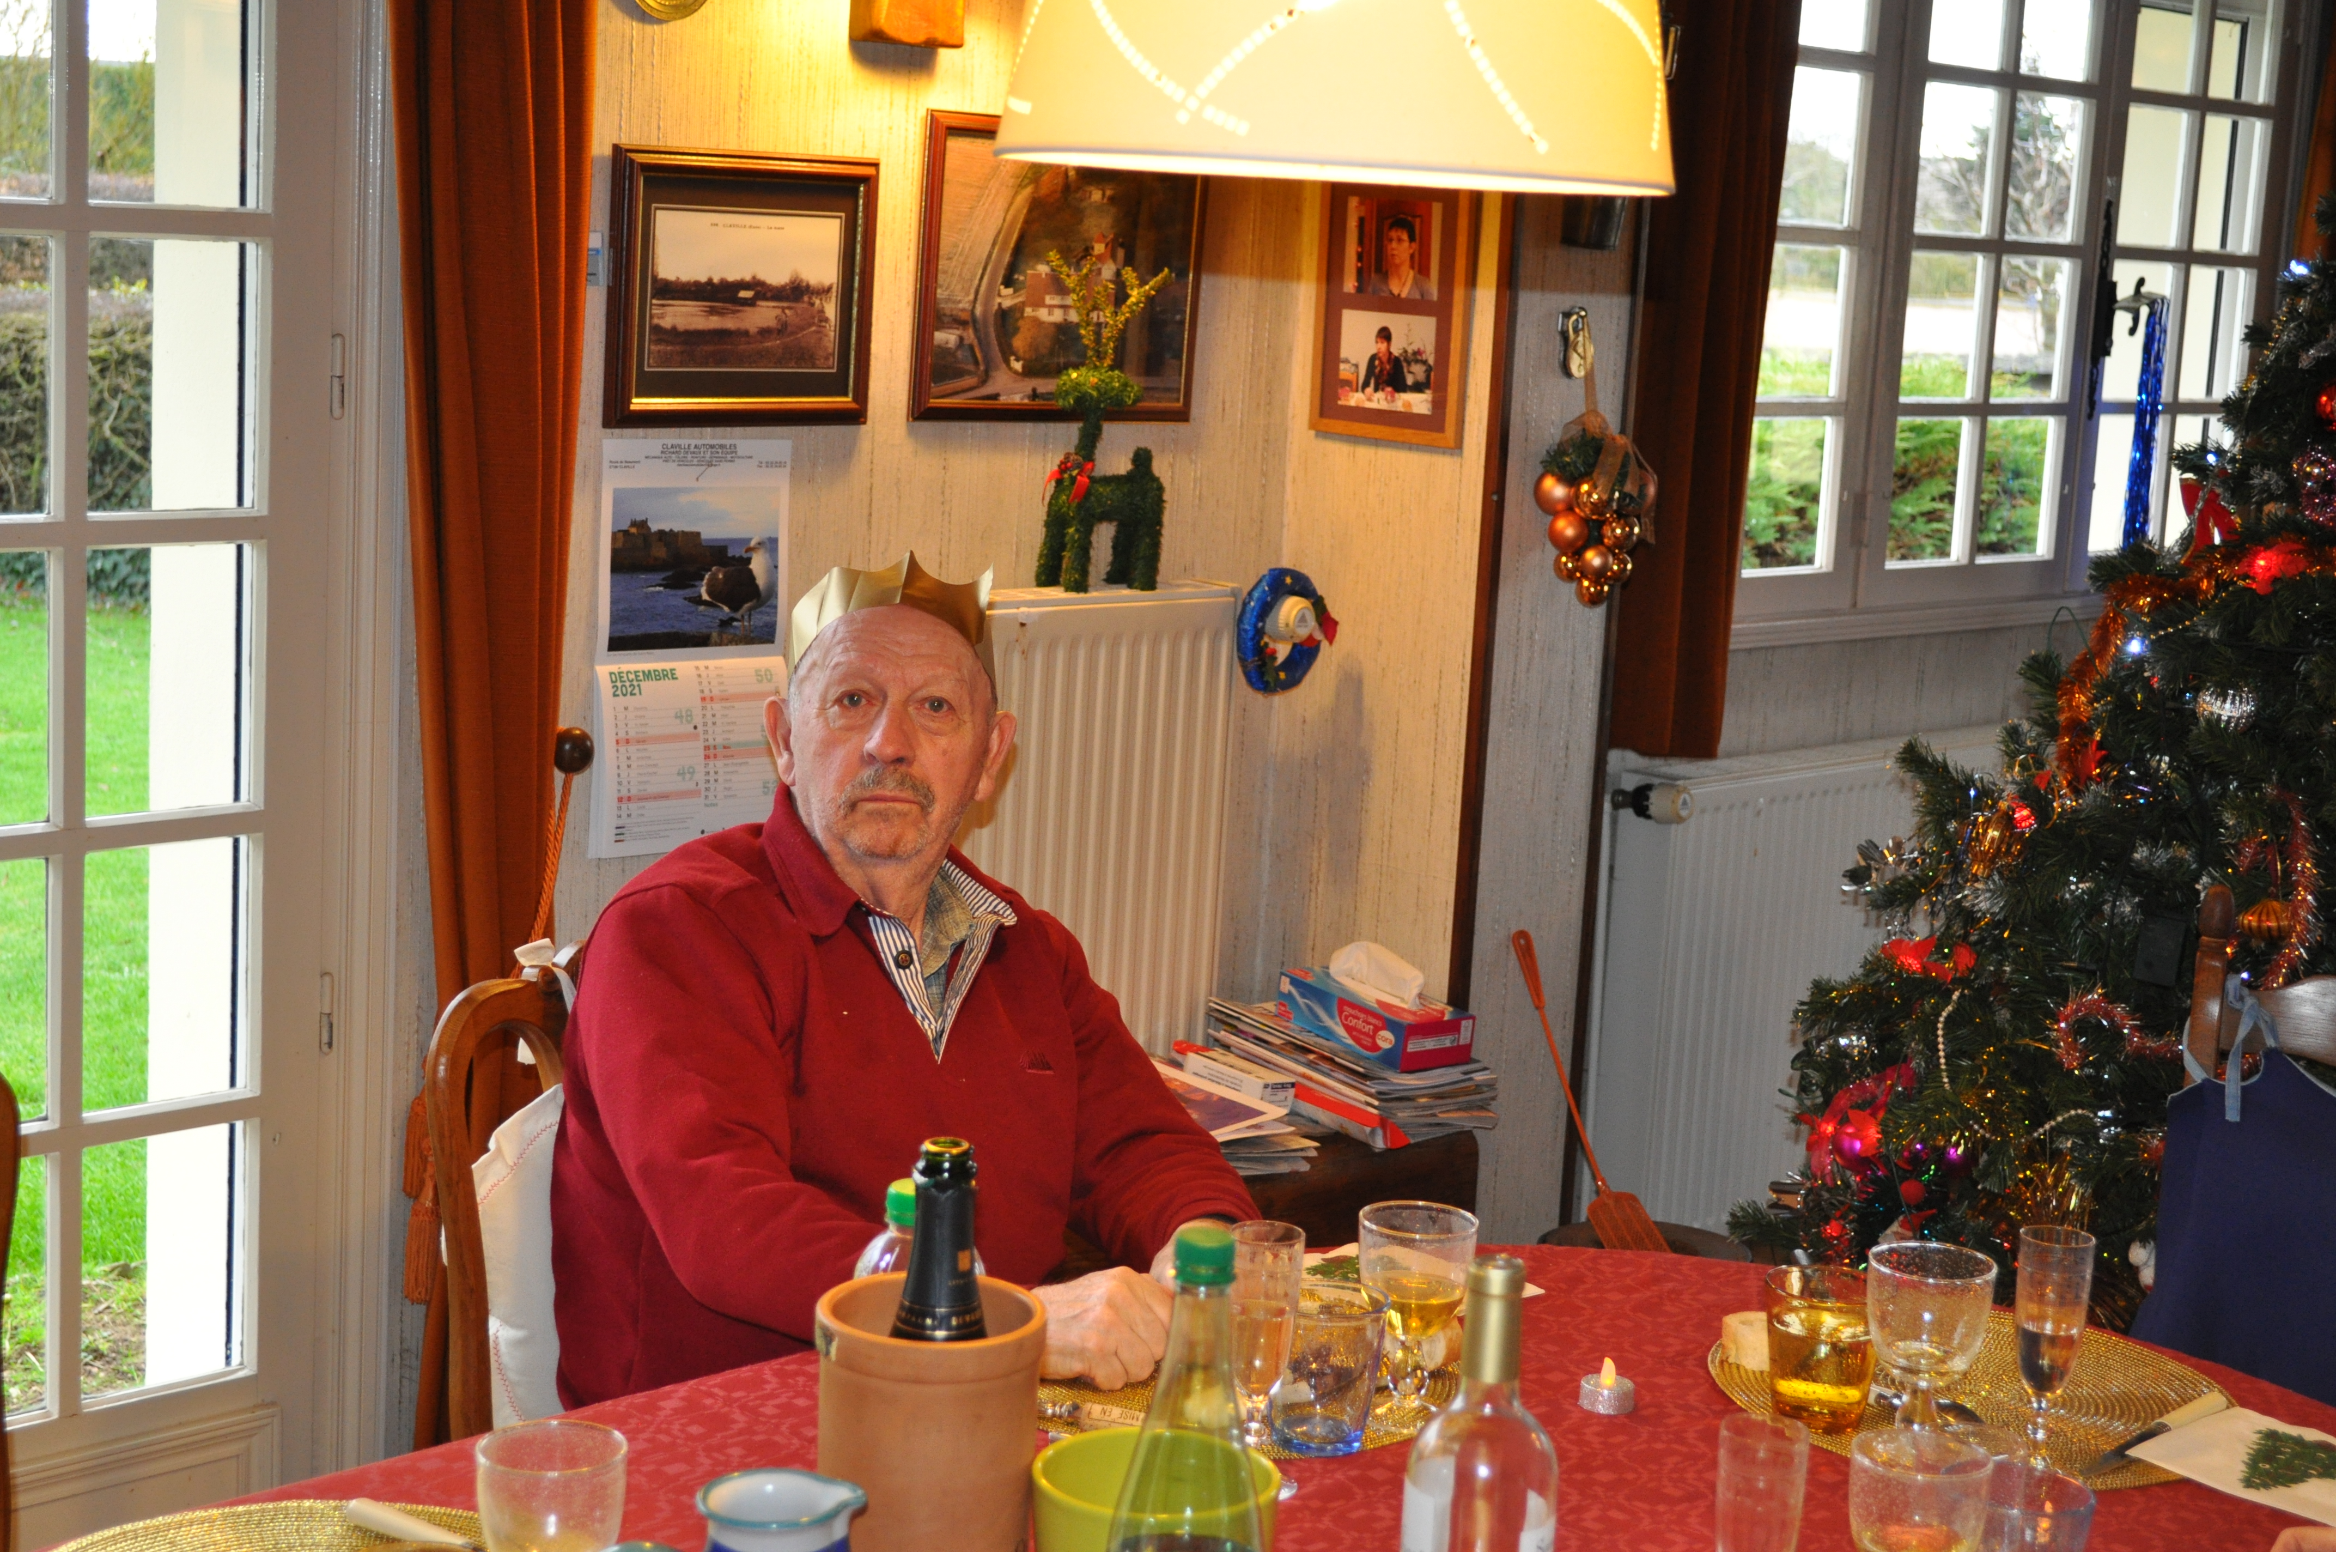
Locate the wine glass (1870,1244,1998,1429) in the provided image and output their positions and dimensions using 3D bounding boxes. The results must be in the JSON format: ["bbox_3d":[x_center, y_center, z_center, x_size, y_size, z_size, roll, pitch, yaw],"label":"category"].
[{"bbox_3d":[0.515,0.390,2.287,0.087,0.128,0.087,12,12,43],"label":"wine glass"}]

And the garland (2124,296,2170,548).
[{"bbox_3d":[1.597,-0.561,5.520,0.045,0.440,0.045,12,13,43],"label":"garland"}]

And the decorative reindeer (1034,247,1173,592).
[{"bbox_3d":[-0.066,-0.412,3.877,0.135,0.390,0.145,12,12,43],"label":"decorative reindeer"}]

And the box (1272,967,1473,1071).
[{"bbox_3d":[0.242,0.281,3.925,0.106,0.053,0.228,-4,15,-37],"label":"box"}]

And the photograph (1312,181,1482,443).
[{"bbox_3d":[0.272,-0.560,4.006,0.229,0.317,0.022,12,13,43],"label":"photograph"}]

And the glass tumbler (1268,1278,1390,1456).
[{"bbox_3d":[0.101,0.394,2.234,0.087,0.098,0.087,3,9,0],"label":"glass tumbler"}]

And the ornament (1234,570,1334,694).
[{"bbox_3d":[0.138,-0.171,4.003,0.048,0.149,0.148,12,13,43],"label":"ornament"}]

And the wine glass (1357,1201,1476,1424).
[{"bbox_3d":[0.166,0.368,2.295,0.081,0.137,0.081,3,9,0],"label":"wine glass"}]

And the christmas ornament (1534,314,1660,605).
[{"bbox_3d":[0.506,-0.367,3.998,0.090,0.345,0.120,12,12,43],"label":"christmas ornament"}]

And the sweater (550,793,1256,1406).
[{"bbox_3d":[-0.204,0.309,2.703,0.480,0.590,0.520,12,12,43],"label":"sweater"}]

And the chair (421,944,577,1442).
[{"bbox_3d":[-0.303,0.608,2.846,0.520,0.935,0.455,12,12,43],"label":"chair"}]

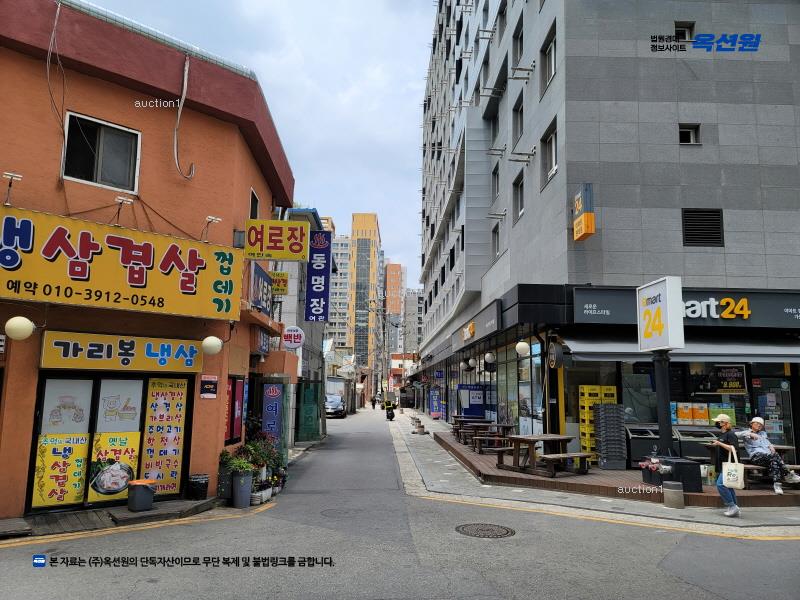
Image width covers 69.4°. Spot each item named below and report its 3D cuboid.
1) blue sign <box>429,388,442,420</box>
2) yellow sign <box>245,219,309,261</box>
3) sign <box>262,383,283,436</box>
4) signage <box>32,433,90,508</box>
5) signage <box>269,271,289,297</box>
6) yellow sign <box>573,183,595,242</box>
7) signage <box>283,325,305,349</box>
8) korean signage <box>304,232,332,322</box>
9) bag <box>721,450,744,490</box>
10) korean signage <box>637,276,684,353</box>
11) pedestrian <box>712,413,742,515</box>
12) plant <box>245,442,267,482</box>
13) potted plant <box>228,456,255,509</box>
[{"bbox_3d":[2.212,6.407,35.700,0.720,1.900,0.250,1,-9,-1],"label":"blue sign"},{"bbox_3d":[-2.371,-1.123,11.256,1.190,0.773,0.250,2,-8,-3],"label":"yellow sign"},{"bbox_3d":[-2.951,2.762,13.463,0.476,1.578,0.050,2,-8,-3],"label":"sign"},{"bbox_3d":[-5.036,2.519,8.604,0.670,1.032,0.030,8,-11,-41],"label":"signage"},{"bbox_3d":[-2.798,-0.375,13.317,0.461,0.543,0.080,2,-8,-3],"label":"signage"},{"bbox_3d":[4.439,-2.099,13.945,0.240,1.210,0.700,1,-9,-1],"label":"yellow sign"},{"bbox_3d":[-2.744,0.981,15.000,0.570,0.600,0.160,1,-9,-1],"label":"signage"},{"bbox_3d":[-2.680,-0.773,19.000,0.760,3.030,0.220,1,-9,-1],"label":"korean signage"},{"bbox_3d":[5.022,2.537,8.700,0.310,0.630,0.090,0,-9,9],"label":"bag"},{"bbox_3d":[5.039,0.317,11.223,0.270,1.300,1.220,1,-9,-1],"label":"korean signage"},{"bbox_3d":[5.294,2.685,9.368,0.460,1.614,0.450,-3,-9,25],"label":"pedestrian"},{"bbox_3d":[-2.616,3.006,10.532,0.410,0.760,0.400,1,-8,0],"label":"plant"},{"bbox_3d":[-2.613,3.007,9.527,0.390,0.796,0.390,1,-8,0],"label":"potted plant"}]

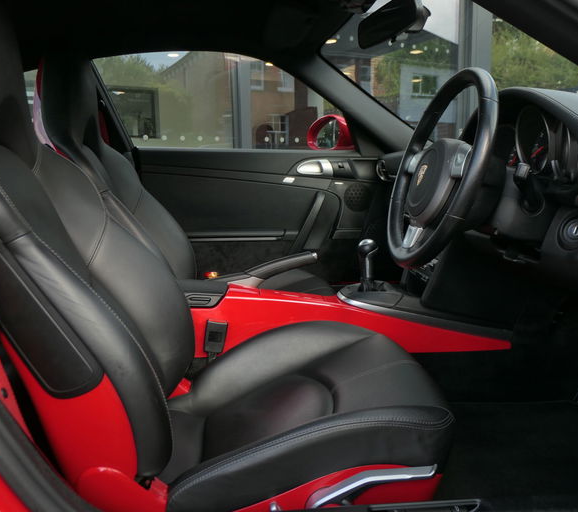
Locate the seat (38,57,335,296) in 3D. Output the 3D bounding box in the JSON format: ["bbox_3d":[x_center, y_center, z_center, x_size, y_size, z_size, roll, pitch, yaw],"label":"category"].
[{"bbox_3d":[-0.276,-0.162,1.607,0.890,0.870,0.530,-2,8,-6],"label":"seat"}]

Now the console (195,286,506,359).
[{"bbox_3d":[0.102,0.138,1.326,0.830,0.180,0.260,-2,8,-6],"label":"console"}]

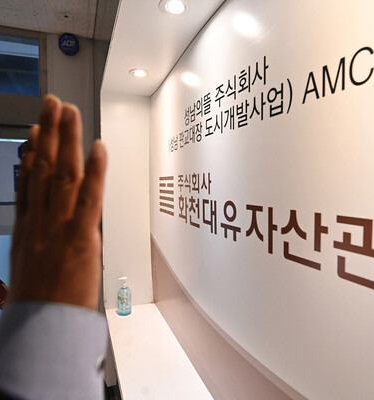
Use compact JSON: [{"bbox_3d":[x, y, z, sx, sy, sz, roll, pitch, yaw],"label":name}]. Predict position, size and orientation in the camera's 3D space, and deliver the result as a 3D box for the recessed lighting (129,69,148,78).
[{"bbox_3d":[-0.212,-0.560,1.176,0.084,0.020,0.084,-2,4,-22],"label":"recessed lighting"}]

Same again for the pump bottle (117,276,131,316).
[{"bbox_3d":[-0.335,0.509,1.423,0.076,0.203,0.071,-2,4,-22],"label":"pump bottle"}]

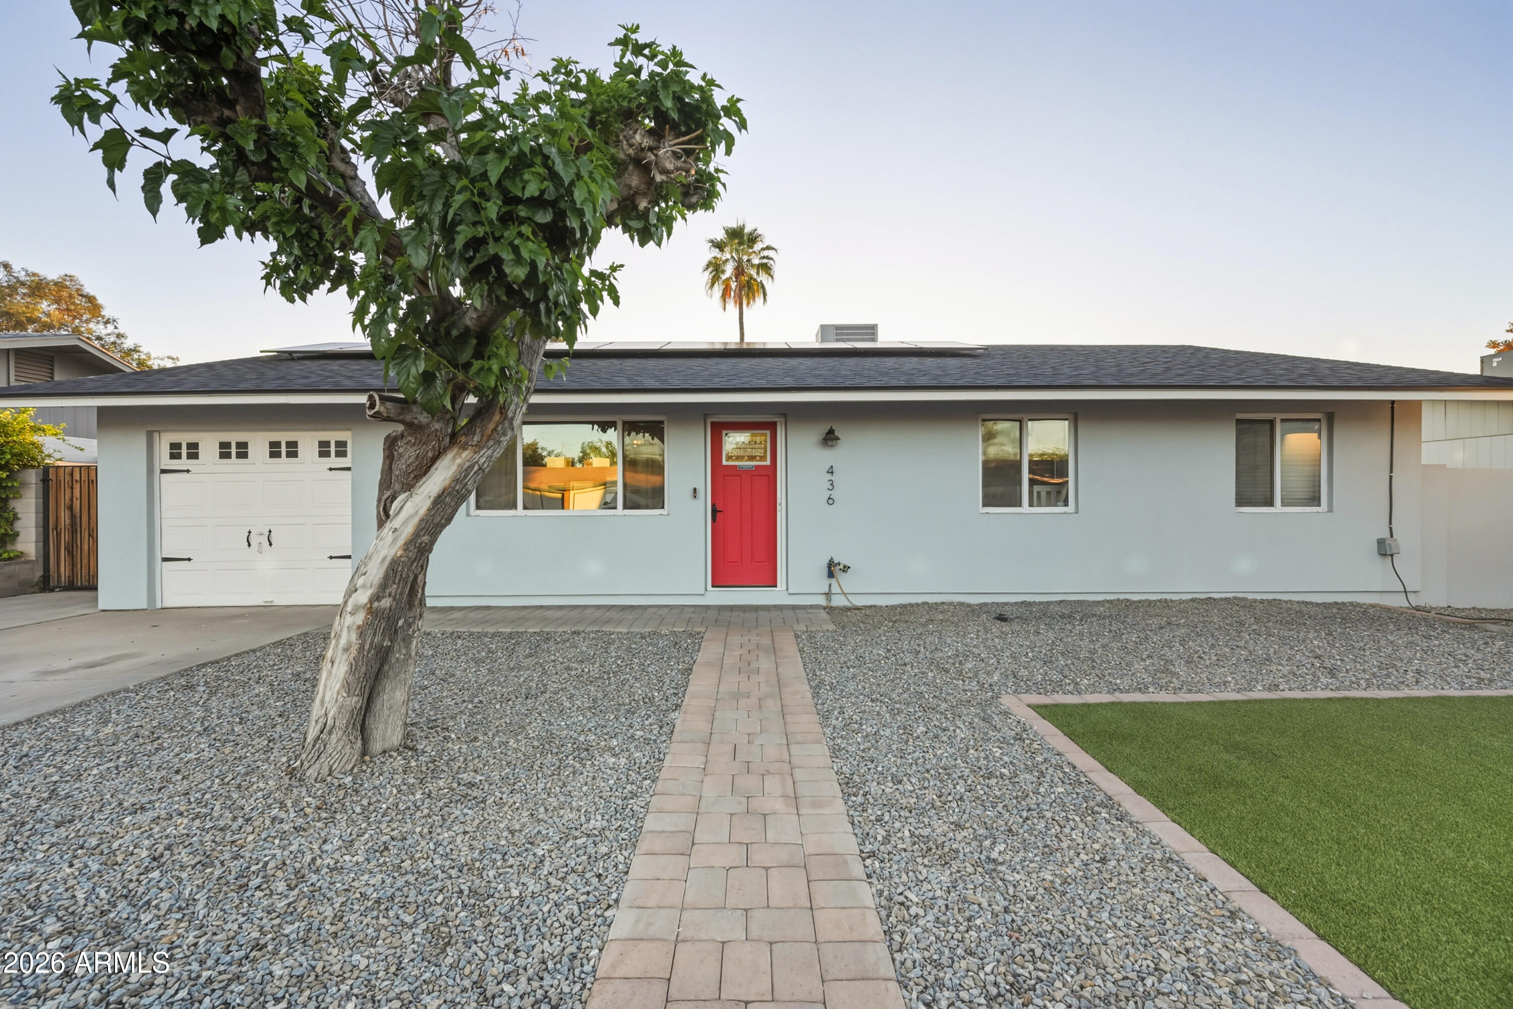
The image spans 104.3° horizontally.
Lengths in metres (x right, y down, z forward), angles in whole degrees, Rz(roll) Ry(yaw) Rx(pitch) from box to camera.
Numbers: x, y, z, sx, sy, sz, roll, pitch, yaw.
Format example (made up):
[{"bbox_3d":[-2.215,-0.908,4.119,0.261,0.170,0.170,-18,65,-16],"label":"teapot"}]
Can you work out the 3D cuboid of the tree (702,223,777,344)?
[{"bbox_3d":[-0.850,-6.800,31.000,3.850,16.100,3.850,0,0,0],"label":"tree"}]

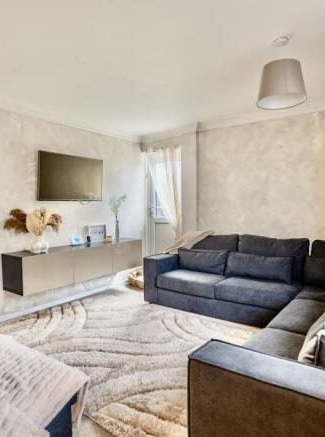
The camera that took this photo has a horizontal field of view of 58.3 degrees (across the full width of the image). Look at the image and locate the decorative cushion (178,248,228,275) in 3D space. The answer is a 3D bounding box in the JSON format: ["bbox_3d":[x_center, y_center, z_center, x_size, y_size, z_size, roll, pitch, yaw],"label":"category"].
[{"bbox_3d":[0.508,0.542,3.669,0.650,0.270,0.140,1,-11,35],"label":"decorative cushion"}]

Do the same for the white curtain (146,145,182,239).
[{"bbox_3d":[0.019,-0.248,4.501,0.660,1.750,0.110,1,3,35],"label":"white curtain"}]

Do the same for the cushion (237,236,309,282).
[{"bbox_3d":[1.229,0.441,3.310,0.750,0.460,0.200,1,-9,35],"label":"cushion"}]

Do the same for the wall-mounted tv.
[{"bbox_3d":[-1.143,-0.503,3.694,0.060,0.563,0.982,6,6,35],"label":"wall-mounted tv"}]

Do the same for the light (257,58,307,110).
[{"bbox_3d":[0.810,-0.906,1.980,0.316,0.235,0.316,1,3,35],"label":"light"}]

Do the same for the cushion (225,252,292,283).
[{"bbox_3d":[1.033,0.514,3.147,0.680,0.280,0.140,1,-12,35],"label":"cushion"}]

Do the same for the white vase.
[{"bbox_3d":[-1.309,0.269,3.111,0.165,0.200,0.175,1,3,35],"label":"white vase"}]

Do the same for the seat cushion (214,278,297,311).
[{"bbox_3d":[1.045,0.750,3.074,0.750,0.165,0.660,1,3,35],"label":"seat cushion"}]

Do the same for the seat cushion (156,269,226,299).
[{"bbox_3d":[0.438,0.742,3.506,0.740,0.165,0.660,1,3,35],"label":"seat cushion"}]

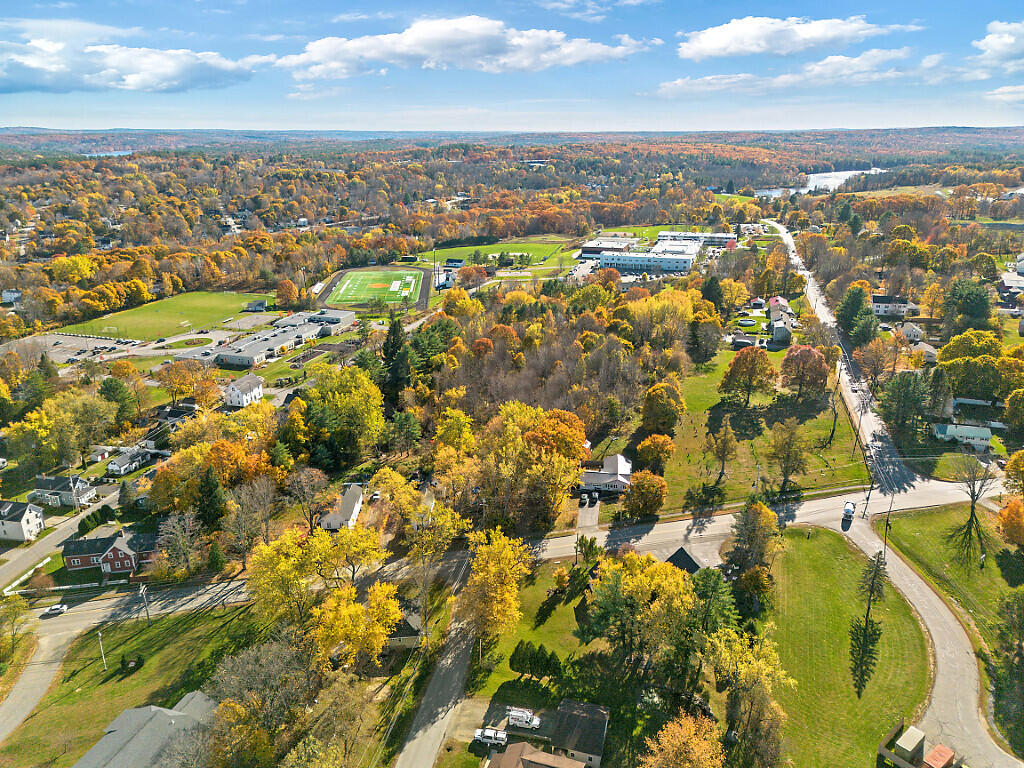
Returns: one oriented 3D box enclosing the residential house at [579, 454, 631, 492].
[{"bbox_3d":[33.080,30.380,246.127,17.800,5.600,20.000,2,20,7],"label":"residential house"}]

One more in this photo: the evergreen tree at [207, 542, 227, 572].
[{"bbox_3d":[-74.791,43.314,178.960,4.514,7.680,4.514,0,20,0],"label":"evergreen tree"}]

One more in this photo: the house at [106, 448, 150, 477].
[{"bbox_3d":[-132.310,26.160,245.320,6.200,4.910,12.610,6,21,17],"label":"house"}]

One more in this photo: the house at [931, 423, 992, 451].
[{"bbox_3d":[152.990,17.000,242.370,17.000,6.000,7.800,3,20,10],"label":"house"}]

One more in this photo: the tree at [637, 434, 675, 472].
[{"bbox_3d":[50.785,24.914,248.895,13.000,14.000,13.000,0,20,0],"label":"tree"}]

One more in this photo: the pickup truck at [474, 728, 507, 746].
[{"bbox_3d":[-3.835,63.554,128.126,5.750,1.900,1.980,4,20,10],"label":"pickup truck"}]

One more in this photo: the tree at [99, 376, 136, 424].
[{"bbox_3d":[-153.420,7.290,275.560,12.000,20.000,12.000,0,20,0],"label":"tree"}]

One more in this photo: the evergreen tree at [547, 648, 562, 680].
[{"bbox_3d":[8.636,56.370,143.619,3.224,6.949,3.224,0,20,0],"label":"evergreen tree"}]

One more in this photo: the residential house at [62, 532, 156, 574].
[{"bbox_3d":[-101.500,42.396,182.085,22.500,7.300,9.300,-4,20,-11],"label":"residential house"}]

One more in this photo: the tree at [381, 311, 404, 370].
[{"bbox_3d":[-59.640,-19.612,349.335,11.000,29.500,11.000,0,20,0],"label":"tree"}]

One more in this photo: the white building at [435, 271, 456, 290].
[{"bbox_3d":[-50.067,-78.994,545.345,14.000,8.000,22.000,-1,20,-3],"label":"white building"}]

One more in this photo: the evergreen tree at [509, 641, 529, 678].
[{"bbox_3d":[1.600,53.860,140.850,3.800,7.400,3.800,0,20,0],"label":"evergreen tree"}]

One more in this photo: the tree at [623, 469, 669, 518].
[{"bbox_3d":[41.855,34.661,220.003,13.500,15.300,13.500,0,20,0],"label":"tree"}]

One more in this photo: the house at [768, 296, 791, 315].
[{"bbox_3d":[142.520,-42.210,379.640,8.640,6.800,17.820,6,20,15],"label":"house"}]

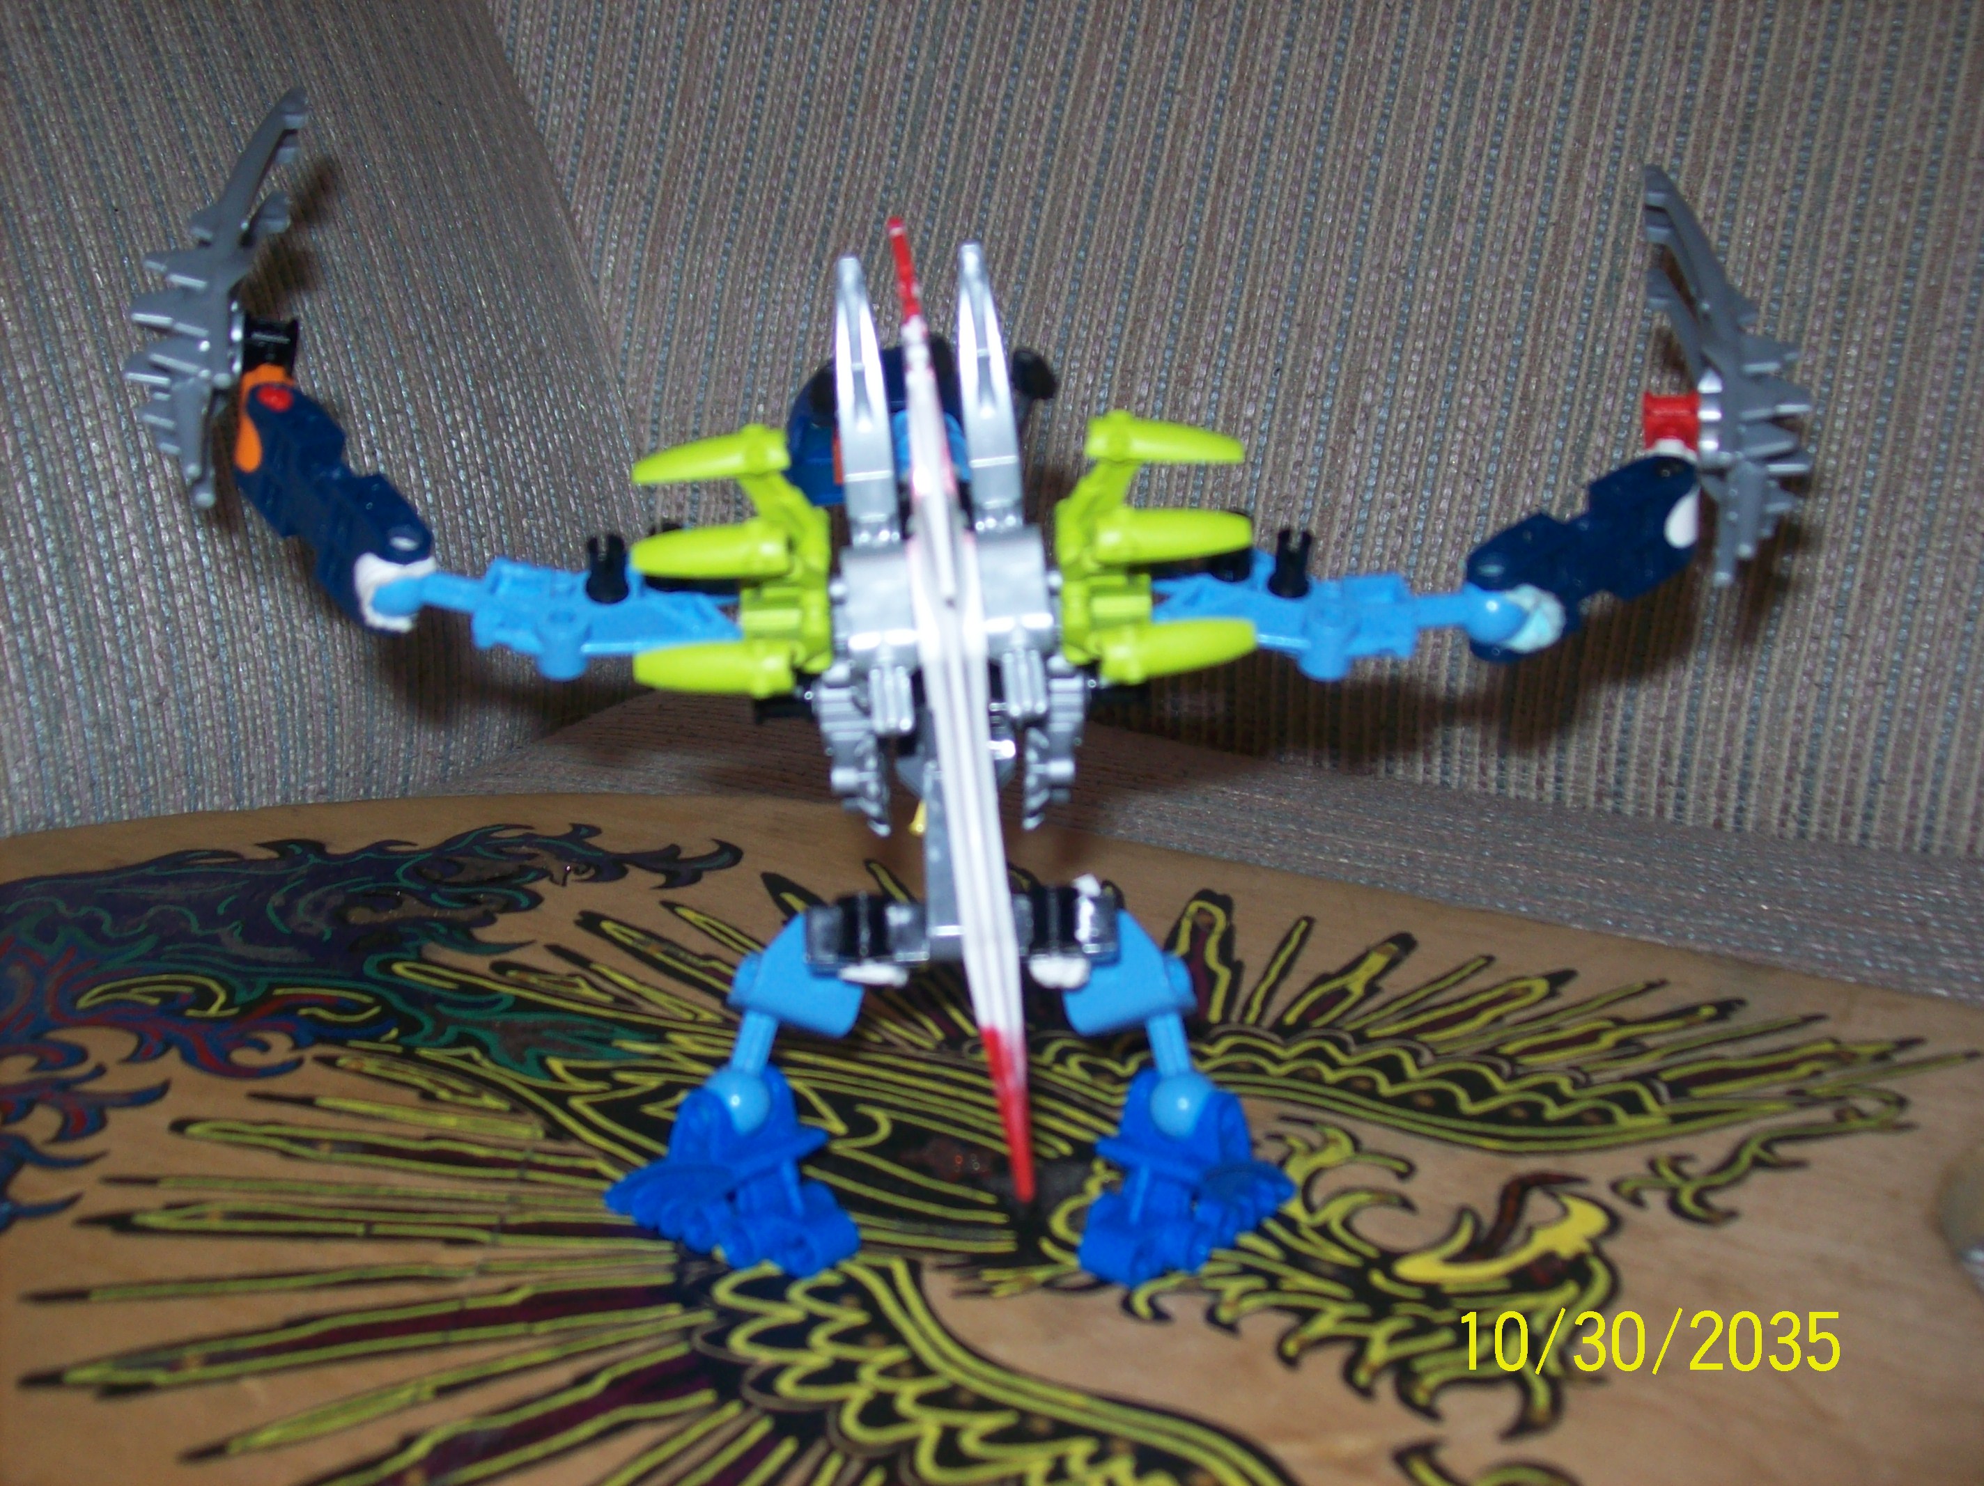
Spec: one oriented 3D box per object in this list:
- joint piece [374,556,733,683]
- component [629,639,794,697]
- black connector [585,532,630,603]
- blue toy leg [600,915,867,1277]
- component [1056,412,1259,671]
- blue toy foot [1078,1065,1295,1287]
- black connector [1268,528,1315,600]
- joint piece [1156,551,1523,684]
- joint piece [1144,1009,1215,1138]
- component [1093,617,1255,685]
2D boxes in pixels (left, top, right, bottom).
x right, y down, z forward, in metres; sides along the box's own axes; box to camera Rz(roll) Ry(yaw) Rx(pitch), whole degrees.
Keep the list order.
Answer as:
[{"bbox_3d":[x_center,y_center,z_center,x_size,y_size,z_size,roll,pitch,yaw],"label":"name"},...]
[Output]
[{"bbox_3d":[-0.068,-0.020,0.412,0.059,0.012,0.017,1,31,-1],"label":"joint piece"},{"bbox_3d":[-0.043,-0.011,0.396,0.025,0.007,0.008,1,31,-1],"label":"component"},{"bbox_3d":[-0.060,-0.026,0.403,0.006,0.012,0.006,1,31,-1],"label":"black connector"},{"bbox_3d":[-0.040,0.054,0.400,0.038,0.047,0.030,8,28,16],"label":"blue toy leg"},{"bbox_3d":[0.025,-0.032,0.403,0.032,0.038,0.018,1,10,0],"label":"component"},{"bbox_3d":[0.030,0.068,0.403,0.032,0.024,0.026,1,31,-1],"label":"blue toy foot"},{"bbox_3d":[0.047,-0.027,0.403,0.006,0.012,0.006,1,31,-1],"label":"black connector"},{"bbox_3d":[0.054,-0.020,0.412,0.059,0.012,0.017,1,31,-1],"label":"joint piece"},{"bbox_3d":[0.029,0.052,0.404,0.010,0.019,0.010,-6,21,4],"label":"joint piece"},{"bbox_3d":[0.028,-0.014,0.396,0.025,0.007,0.008,0,31,-2],"label":"component"}]

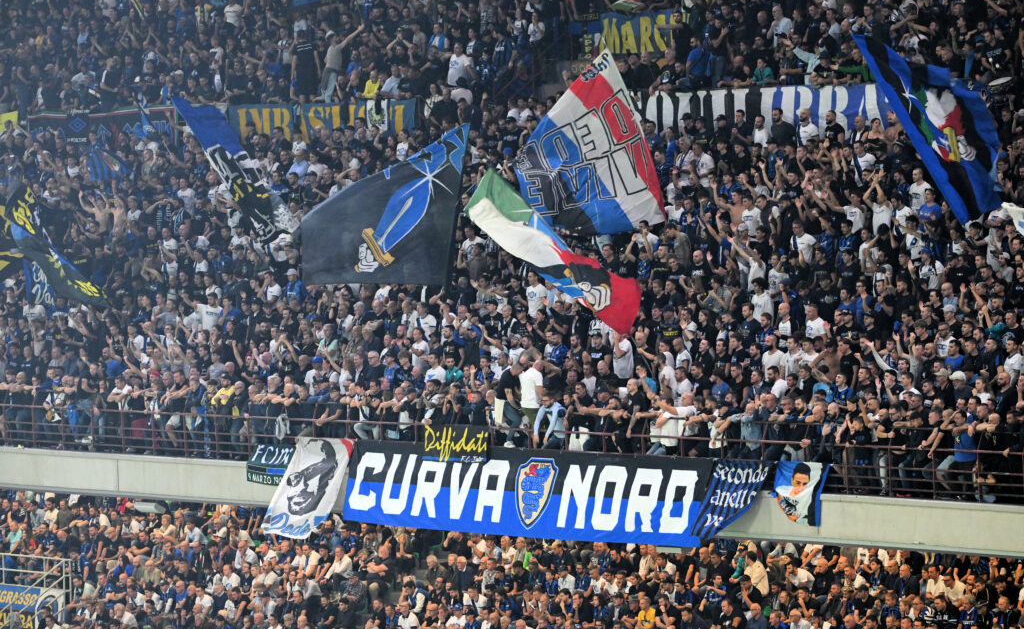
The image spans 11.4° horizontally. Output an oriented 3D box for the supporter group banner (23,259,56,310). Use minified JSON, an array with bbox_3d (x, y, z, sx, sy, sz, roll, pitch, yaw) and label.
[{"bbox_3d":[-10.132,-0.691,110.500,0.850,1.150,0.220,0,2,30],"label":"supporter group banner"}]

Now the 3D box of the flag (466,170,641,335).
[{"bbox_3d":[0.751,-1.104,92.700,3.000,2.950,1.100,-1,2,20],"label":"flag"}]

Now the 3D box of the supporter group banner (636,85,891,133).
[{"bbox_3d":[5.458,-4.442,111.499,0.120,1.100,8.451,-3,3,-41],"label":"supporter group banner"}]

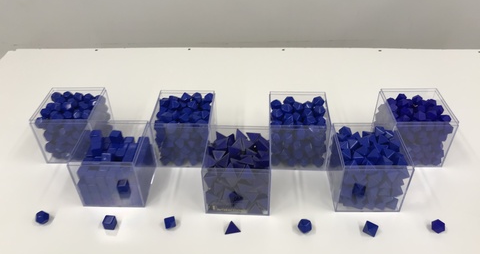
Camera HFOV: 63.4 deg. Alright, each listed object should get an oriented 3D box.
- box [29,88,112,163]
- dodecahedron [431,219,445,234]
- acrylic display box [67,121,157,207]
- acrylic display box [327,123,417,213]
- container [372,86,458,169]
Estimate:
[{"bbox_3d":[-0.312,-0.004,0.741,0.102,0.102,0.102,0,38,1],"label":"box"},{"bbox_3d":[0.302,0.151,0.592,0.021,0.019,0.021,1,38,2],"label":"dodecahedron"},{"bbox_3d":[-0.212,0.065,0.672,0.105,0.105,0.105,1,41,2],"label":"acrylic display box"},{"bbox_3d":[0.213,0.070,0.656,0.105,0.105,0.105,0,41,2],"label":"acrylic display box"},{"bbox_3d":[0.316,0.000,0.719,0.102,0.102,0.102,0,38,2],"label":"container"}]

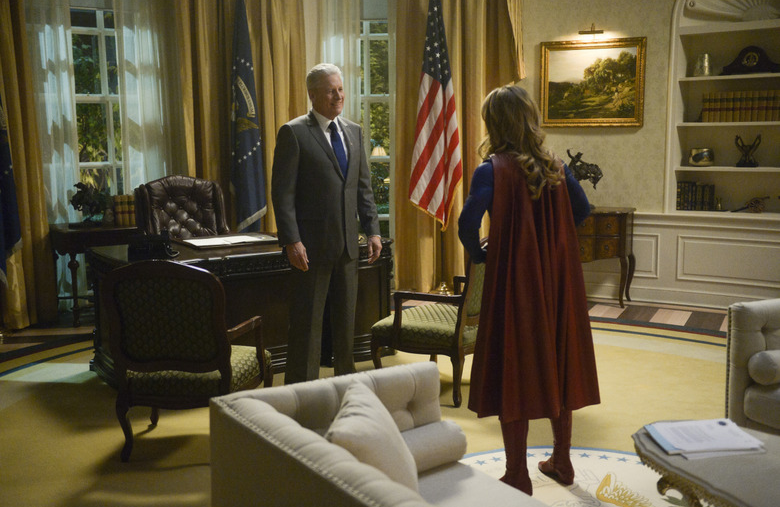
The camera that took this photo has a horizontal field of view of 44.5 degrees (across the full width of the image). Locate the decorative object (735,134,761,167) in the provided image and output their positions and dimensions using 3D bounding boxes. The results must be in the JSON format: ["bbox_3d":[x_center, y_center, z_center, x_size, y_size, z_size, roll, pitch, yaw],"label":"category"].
[{"bbox_3d":[3.068,-0.886,8.171,0.200,0.270,0.110,5,9,35],"label":"decorative object"}]

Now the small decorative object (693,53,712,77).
[{"bbox_3d":[2.722,-1.641,8.293,0.140,0.200,0.140,5,9,35],"label":"small decorative object"}]

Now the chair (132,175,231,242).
[{"bbox_3d":[-1.555,0.007,7.332,0.710,1.190,0.780,-5,10,-23],"label":"chair"}]

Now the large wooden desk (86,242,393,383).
[{"bbox_3d":[-1.025,0.327,6.554,1.830,0.790,1.020,-6,11,-29],"label":"large wooden desk"}]

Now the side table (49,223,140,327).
[{"bbox_3d":[-2.329,0.157,8.144,0.950,0.780,0.500,-5,8,-32],"label":"side table"}]

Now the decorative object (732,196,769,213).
[{"bbox_3d":[2.884,-0.394,7.657,0.280,0.135,0.130,5,11,33],"label":"decorative object"}]

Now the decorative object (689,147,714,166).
[{"bbox_3d":[2.743,-0.841,8.383,0.190,0.150,0.190,5,9,35],"label":"decorative object"}]

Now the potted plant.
[{"bbox_3d":[-2.457,-0.398,7.790,0.330,0.360,0.200,-4,10,-20],"label":"potted plant"}]

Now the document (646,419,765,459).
[{"bbox_3d":[1.065,0.628,3.244,0.310,0.020,0.320,-1,7,-8],"label":"document"}]

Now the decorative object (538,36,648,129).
[{"bbox_3d":[1.695,-1.427,7.989,0.890,0.730,0.060,4,10,27],"label":"decorative object"}]

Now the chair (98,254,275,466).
[{"bbox_3d":[-0.984,0.487,4.781,0.650,0.940,0.690,0,7,6],"label":"chair"}]

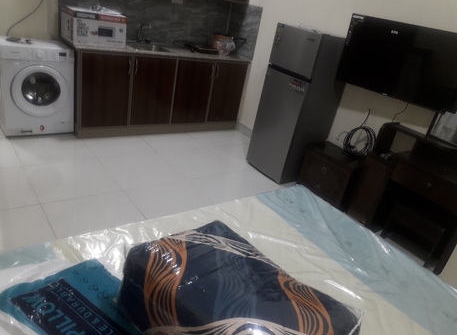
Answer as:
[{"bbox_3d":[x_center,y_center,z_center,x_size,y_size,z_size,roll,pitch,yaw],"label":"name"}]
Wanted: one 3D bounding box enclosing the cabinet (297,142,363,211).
[{"bbox_3d":[1.018,0.070,3.415,0.380,0.415,0.520,-8,31,-37],"label":"cabinet"}]

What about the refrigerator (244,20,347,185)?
[{"bbox_3d":[0.704,-0.607,3.540,0.565,1.405,0.505,-8,31,-37],"label":"refrigerator"}]

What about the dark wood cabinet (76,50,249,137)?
[{"bbox_3d":[-0.772,-0.908,4.163,2.020,0.880,0.570,-8,31,-37],"label":"dark wood cabinet"}]

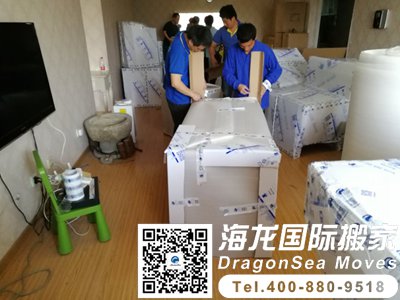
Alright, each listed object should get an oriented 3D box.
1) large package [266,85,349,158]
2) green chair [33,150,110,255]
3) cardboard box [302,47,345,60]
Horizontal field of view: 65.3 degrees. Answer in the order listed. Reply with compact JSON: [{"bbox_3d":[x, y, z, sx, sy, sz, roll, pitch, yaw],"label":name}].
[{"bbox_3d":[1.305,-0.362,3.929,0.640,0.630,0.760,-8,24,-16],"label":"large package"},{"bbox_3d":[-0.914,0.349,2.256,0.360,0.670,0.390,-14,26,-29],"label":"green chair"},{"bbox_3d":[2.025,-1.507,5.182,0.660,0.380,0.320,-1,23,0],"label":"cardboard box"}]

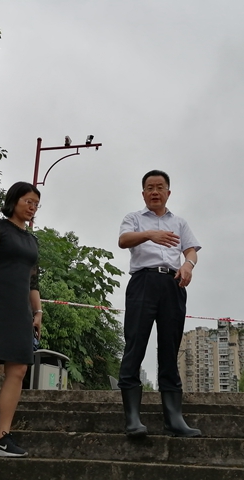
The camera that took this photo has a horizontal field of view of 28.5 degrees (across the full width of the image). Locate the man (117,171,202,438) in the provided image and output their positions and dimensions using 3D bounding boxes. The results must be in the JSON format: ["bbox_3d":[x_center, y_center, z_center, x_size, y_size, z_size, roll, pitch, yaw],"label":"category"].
[{"bbox_3d":[0.235,0.330,3.110,0.560,1.740,0.420,6,-19,-12],"label":"man"}]

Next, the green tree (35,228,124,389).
[{"bbox_3d":[-1.150,1.600,11.600,2.600,3.950,2.400,2,-18,0],"label":"green tree"}]

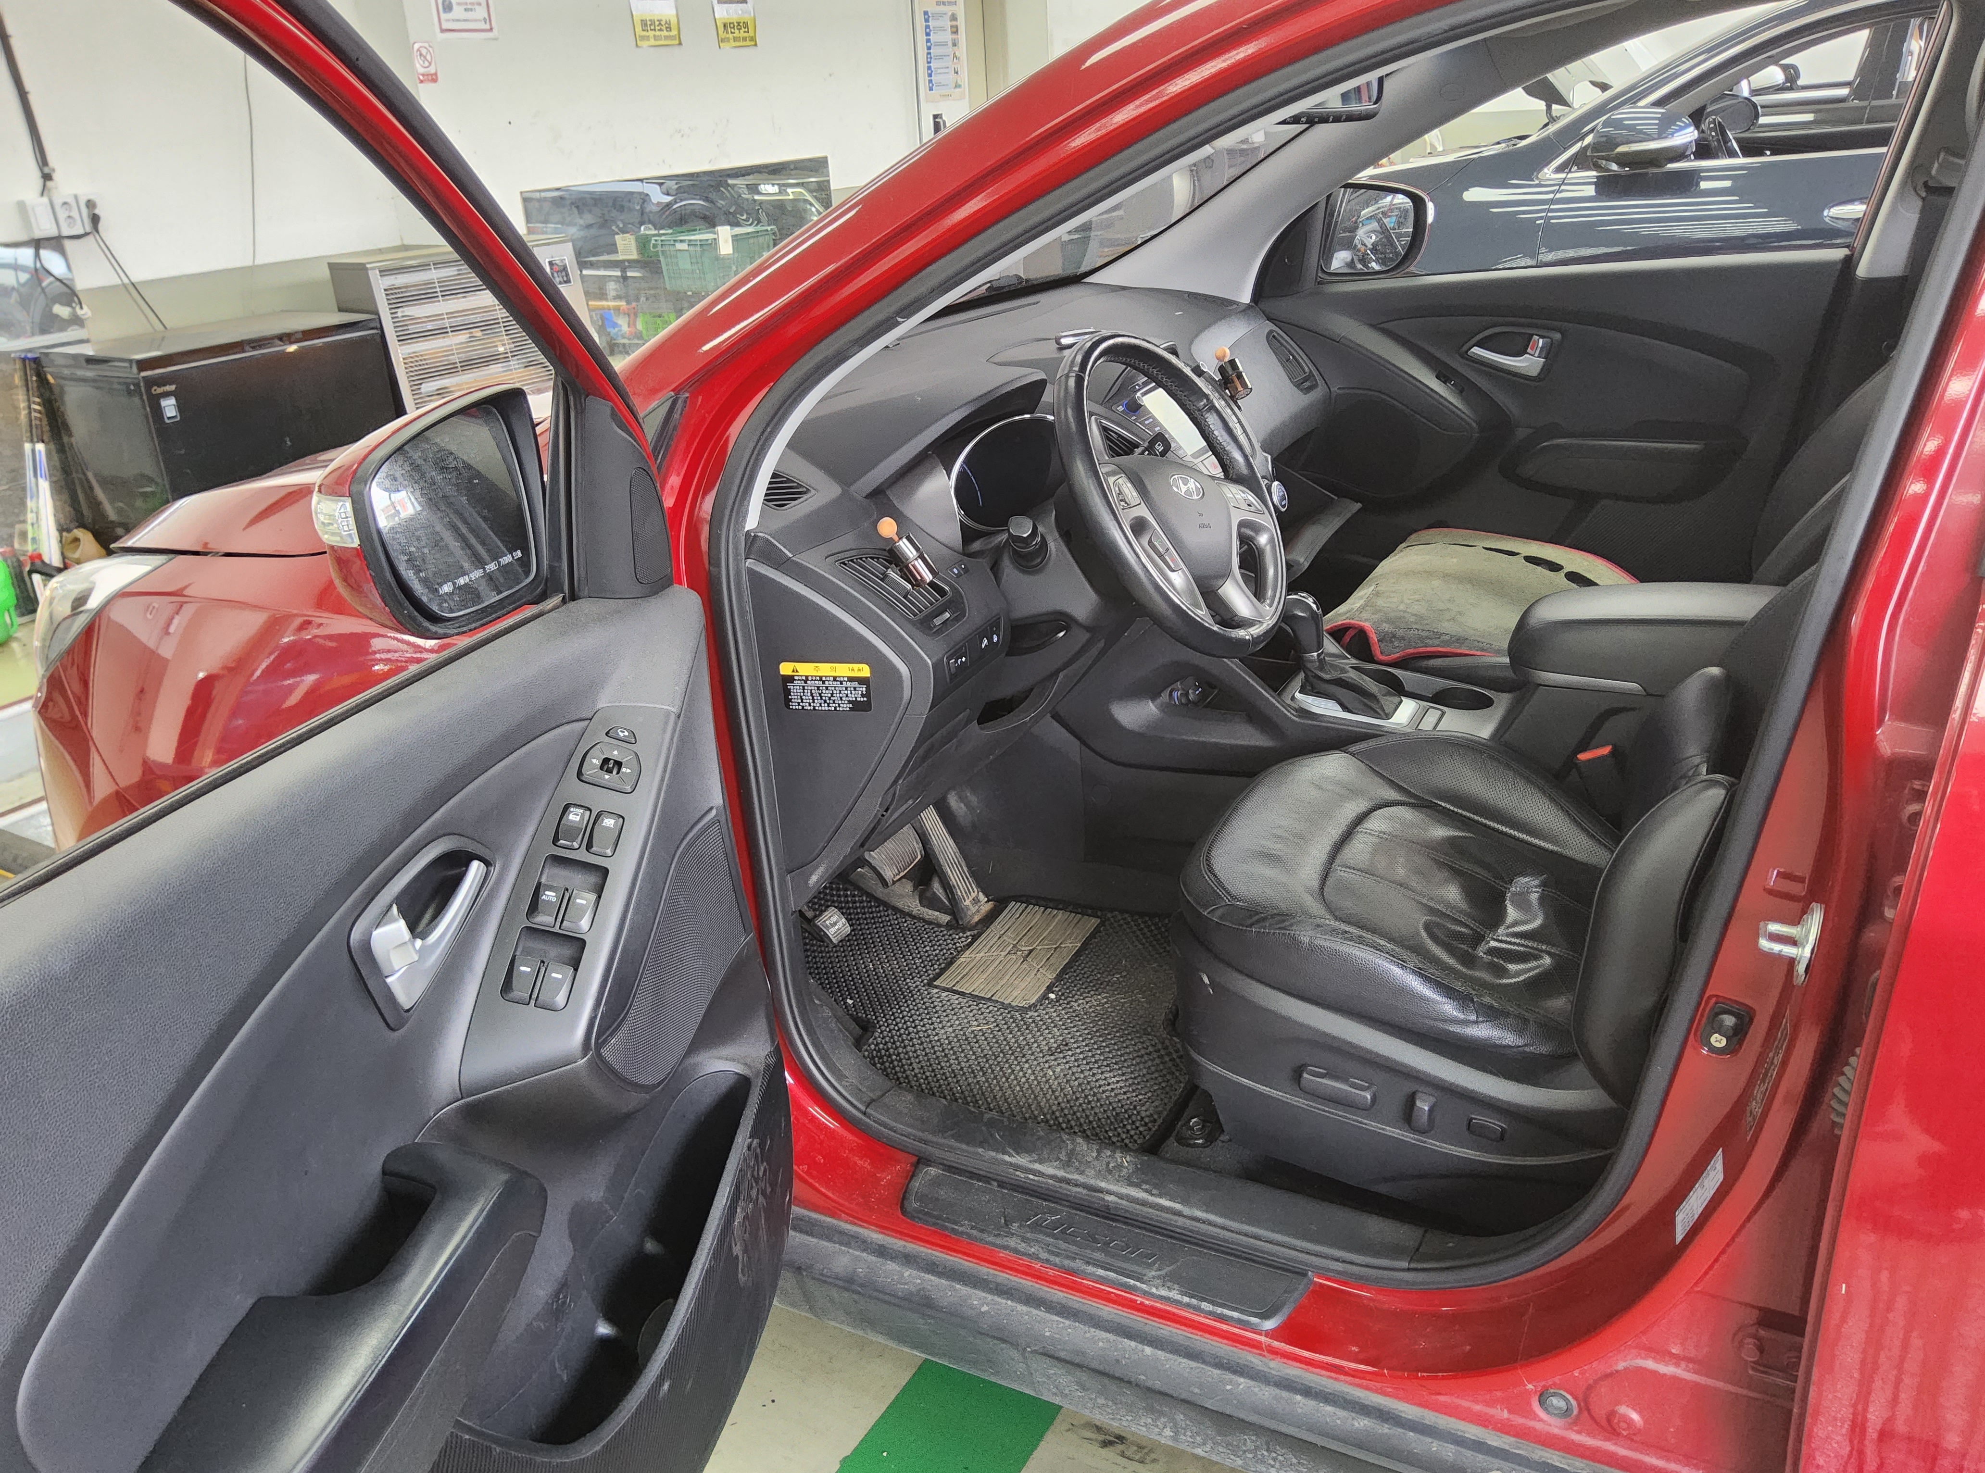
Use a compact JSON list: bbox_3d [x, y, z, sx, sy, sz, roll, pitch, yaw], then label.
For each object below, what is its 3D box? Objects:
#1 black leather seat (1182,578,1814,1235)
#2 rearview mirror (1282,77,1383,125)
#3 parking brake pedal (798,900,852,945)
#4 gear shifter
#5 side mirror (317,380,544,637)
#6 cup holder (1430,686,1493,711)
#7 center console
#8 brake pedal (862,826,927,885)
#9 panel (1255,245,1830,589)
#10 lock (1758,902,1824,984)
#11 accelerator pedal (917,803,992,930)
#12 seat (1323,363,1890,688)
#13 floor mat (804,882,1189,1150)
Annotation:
[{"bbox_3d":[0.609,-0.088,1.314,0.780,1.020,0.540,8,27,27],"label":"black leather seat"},{"bbox_3d":[0.350,-0.722,1.611,0.250,0.070,0.050,-23,33,-37],"label":"rearview mirror"},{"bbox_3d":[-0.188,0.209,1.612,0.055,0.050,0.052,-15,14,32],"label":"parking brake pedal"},{"bbox_3d":[0.435,-0.106,1.790,0.145,0.145,0.078,8,27,27],"label":"gear shifter"},{"bbox_3d":[-0.422,-0.170,1.080,0.095,0.170,0.180,8,25,30],"label":"side mirror"},{"bbox_3d":[0.591,-0.018,1.812,0.080,0.065,0.080,8,27,27],"label":"cup holder"},{"bbox_3d":[0.796,-0.047,1.701,0.360,0.260,0.190,8,25,30],"label":"center console"},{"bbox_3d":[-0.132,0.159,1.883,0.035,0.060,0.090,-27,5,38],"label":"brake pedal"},{"bbox_3d":[0.827,-0.488,2.336,0.880,0.580,0.120,8,27,27],"label":"panel"},{"bbox_3d":[0.519,0.130,0.933,0.037,0.052,0.028,8,27,27],"label":"lock"},{"bbox_3d":[-0.062,0.179,2.020,0.045,0.185,0.055,-19,9,37],"label":"accelerator pedal"},{"bbox_3d":[0.940,-0.363,1.937,0.840,1.080,0.530,8,25,30],"label":"seat"},{"bbox_3d":[0.064,0.312,1.857,0.520,0.070,0.460,8,25,30],"label":"floor mat"}]

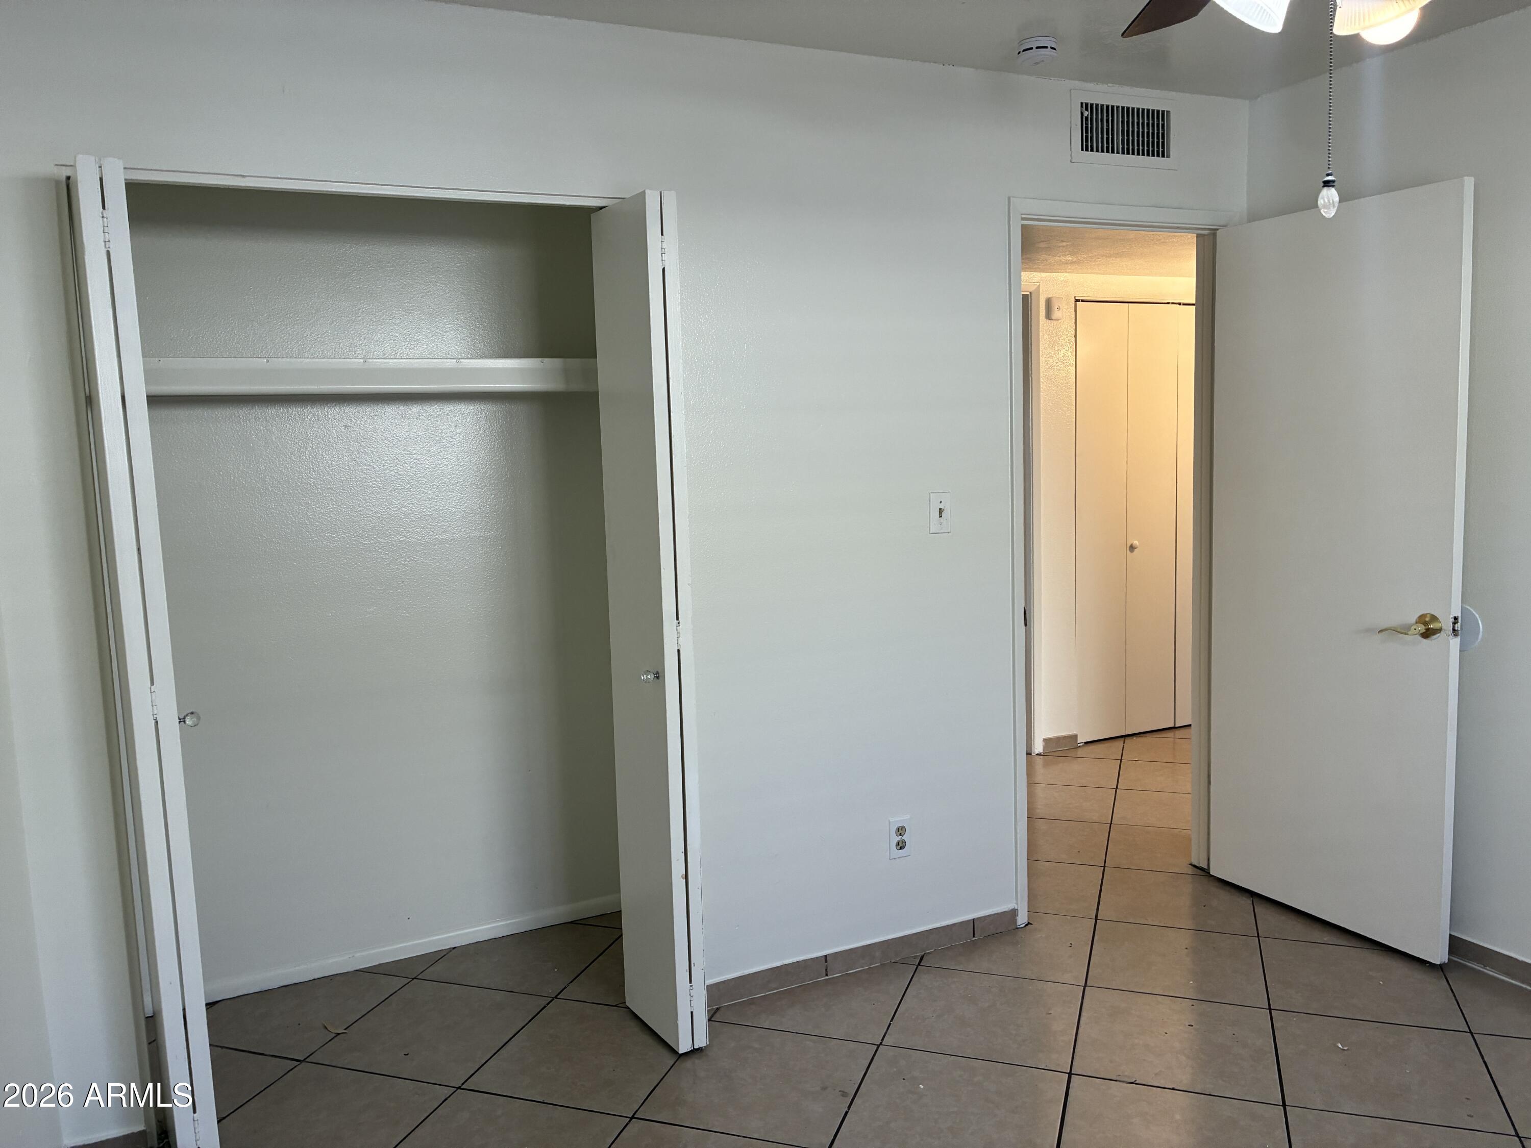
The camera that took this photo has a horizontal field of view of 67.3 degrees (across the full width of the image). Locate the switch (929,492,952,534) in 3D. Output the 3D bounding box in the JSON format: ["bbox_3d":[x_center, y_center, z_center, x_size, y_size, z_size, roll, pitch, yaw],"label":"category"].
[{"bbox_3d":[0.482,-0.168,3.170,0.069,0.113,0.015,-5,7,-25],"label":"switch"}]

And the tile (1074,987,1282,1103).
[{"bbox_3d":[0.981,1.121,2.756,0.440,0.010,0.440,0,7,20],"label":"tile"}]

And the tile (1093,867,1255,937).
[{"bbox_3d":[1.278,1.018,3.589,0.440,0.010,0.440,0,7,20],"label":"tile"}]

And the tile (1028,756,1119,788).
[{"bbox_3d":[1.303,0.861,4.987,0.440,0.010,0.440,0,7,20],"label":"tile"}]

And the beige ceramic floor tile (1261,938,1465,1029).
[{"bbox_3d":[1.552,1.076,3.031,0.441,0.010,0.441,0,6,20],"label":"beige ceramic floor tile"}]

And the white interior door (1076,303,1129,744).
[{"bbox_3d":[1.555,-0.223,5.344,0.296,2.019,0.035,-5,7,-25],"label":"white interior door"}]

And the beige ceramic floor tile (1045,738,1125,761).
[{"bbox_3d":[1.470,0.809,5.397,0.400,0.010,0.440,0,7,20],"label":"beige ceramic floor tile"}]

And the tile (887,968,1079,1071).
[{"bbox_3d":[0.563,1.123,2.913,0.441,0.010,0.441,0,6,20],"label":"tile"}]

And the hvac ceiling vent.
[{"bbox_3d":[1.042,-1.285,3.340,0.401,0.200,0.020,-5,7,-25],"label":"hvac ceiling vent"}]

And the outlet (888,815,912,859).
[{"bbox_3d":[0.378,0.740,3.223,0.071,0.115,0.008,-5,7,-26],"label":"outlet"}]

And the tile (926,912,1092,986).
[{"bbox_3d":[0.712,1.073,3.331,0.441,0.010,0.441,0,6,20],"label":"tile"}]

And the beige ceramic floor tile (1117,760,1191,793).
[{"bbox_3d":[1.722,0.863,4.838,0.440,0.010,0.440,0,7,20],"label":"beige ceramic floor tile"}]

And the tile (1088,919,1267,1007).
[{"bbox_3d":[1.132,1.075,3.181,0.441,0.010,0.441,0,6,20],"label":"tile"}]

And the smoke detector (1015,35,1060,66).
[{"bbox_3d":[0.700,-1.340,2.954,0.101,0.043,0.101,-2,6,0],"label":"smoke detector"}]

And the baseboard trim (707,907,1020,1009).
[{"bbox_3d":[0.267,1.063,3.198,1.051,0.067,0.012,-5,7,-26],"label":"baseboard trim"}]

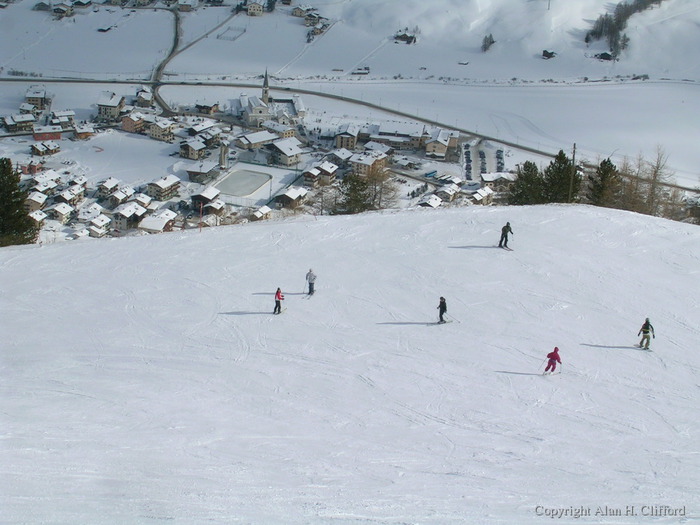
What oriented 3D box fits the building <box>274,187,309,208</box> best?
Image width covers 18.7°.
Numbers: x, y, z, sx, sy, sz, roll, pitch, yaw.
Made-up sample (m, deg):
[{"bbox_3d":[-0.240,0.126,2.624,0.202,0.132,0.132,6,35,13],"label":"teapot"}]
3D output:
[{"bbox_3d":[-39.370,-43.530,1426.900,15.500,9.200,17.000,10,20,19],"label":"building"}]

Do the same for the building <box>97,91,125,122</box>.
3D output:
[{"bbox_3d":[-186.720,-122.760,1663.750,16.270,16.130,21.000,8,20,11],"label":"building"}]

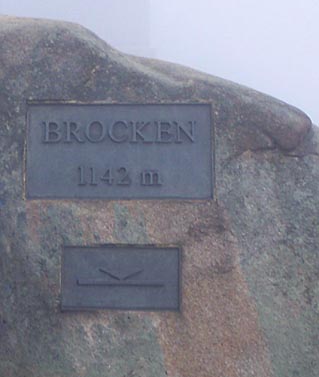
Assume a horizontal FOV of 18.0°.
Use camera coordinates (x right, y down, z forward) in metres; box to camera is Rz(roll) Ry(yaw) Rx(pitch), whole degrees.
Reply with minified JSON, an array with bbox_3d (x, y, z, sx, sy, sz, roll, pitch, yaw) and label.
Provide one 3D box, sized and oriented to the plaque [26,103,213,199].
[{"bbox_3d":[-0.131,-0.121,3.375,0.620,0.321,0.030,0,-9,-4],"label":"plaque"}]

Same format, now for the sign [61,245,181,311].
[{"bbox_3d":[-0.127,0.299,3.309,0.387,0.207,0.030,0,-9,-4],"label":"sign"}]

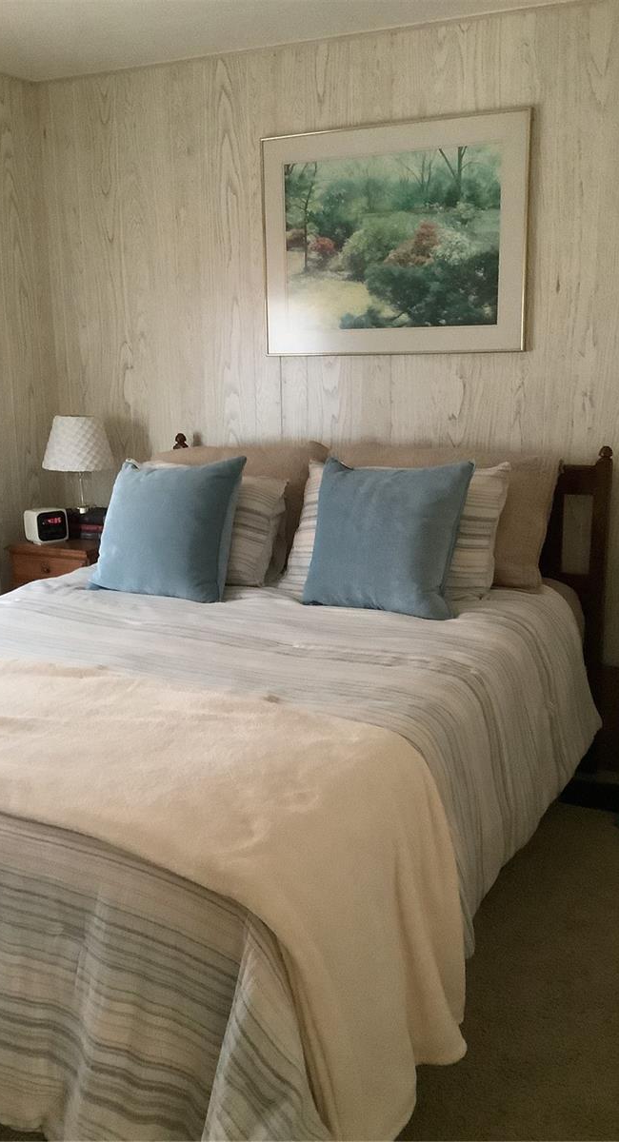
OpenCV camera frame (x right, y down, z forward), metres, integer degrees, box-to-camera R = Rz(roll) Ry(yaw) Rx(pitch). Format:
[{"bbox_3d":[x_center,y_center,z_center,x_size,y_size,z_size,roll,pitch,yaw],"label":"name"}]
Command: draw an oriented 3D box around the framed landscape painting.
[{"bbox_3d":[0.252,-1.037,3.229,0.886,0.689,0.030,5,15,25],"label":"framed landscape painting"}]

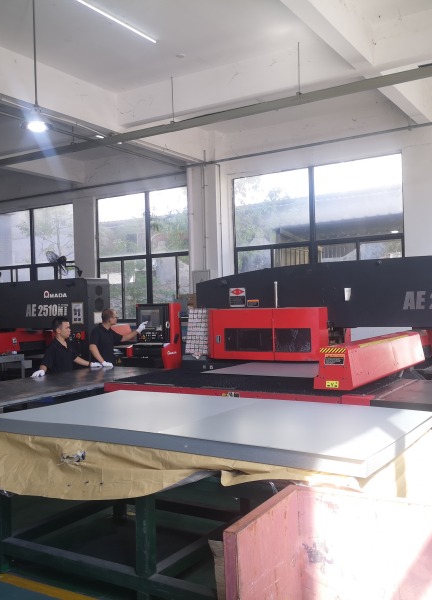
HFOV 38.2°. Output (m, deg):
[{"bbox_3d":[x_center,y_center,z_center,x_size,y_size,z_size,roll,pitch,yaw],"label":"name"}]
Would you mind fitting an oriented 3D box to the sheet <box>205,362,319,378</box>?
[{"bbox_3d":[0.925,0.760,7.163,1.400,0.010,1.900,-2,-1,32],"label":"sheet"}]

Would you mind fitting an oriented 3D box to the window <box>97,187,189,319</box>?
[{"bbox_3d":[-1.418,-0.901,13.049,2.800,2.720,0.130,-2,-1,32],"label":"window"}]

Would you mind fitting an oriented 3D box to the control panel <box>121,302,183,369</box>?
[{"bbox_3d":[-0.859,0.871,8.699,0.650,1.660,0.580,-2,-1,32],"label":"control panel"}]

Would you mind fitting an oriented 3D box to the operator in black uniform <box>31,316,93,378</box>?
[{"bbox_3d":[-1.887,0.963,7.810,0.500,1.520,0.900,-2,0,26],"label":"operator in black uniform"}]

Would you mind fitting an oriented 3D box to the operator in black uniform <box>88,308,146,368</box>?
[{"bbox_3d":[-1.368,0.914,8.488,0.700,1.600,0.580,-2,0,17],"label":"operator in black uniform"}]

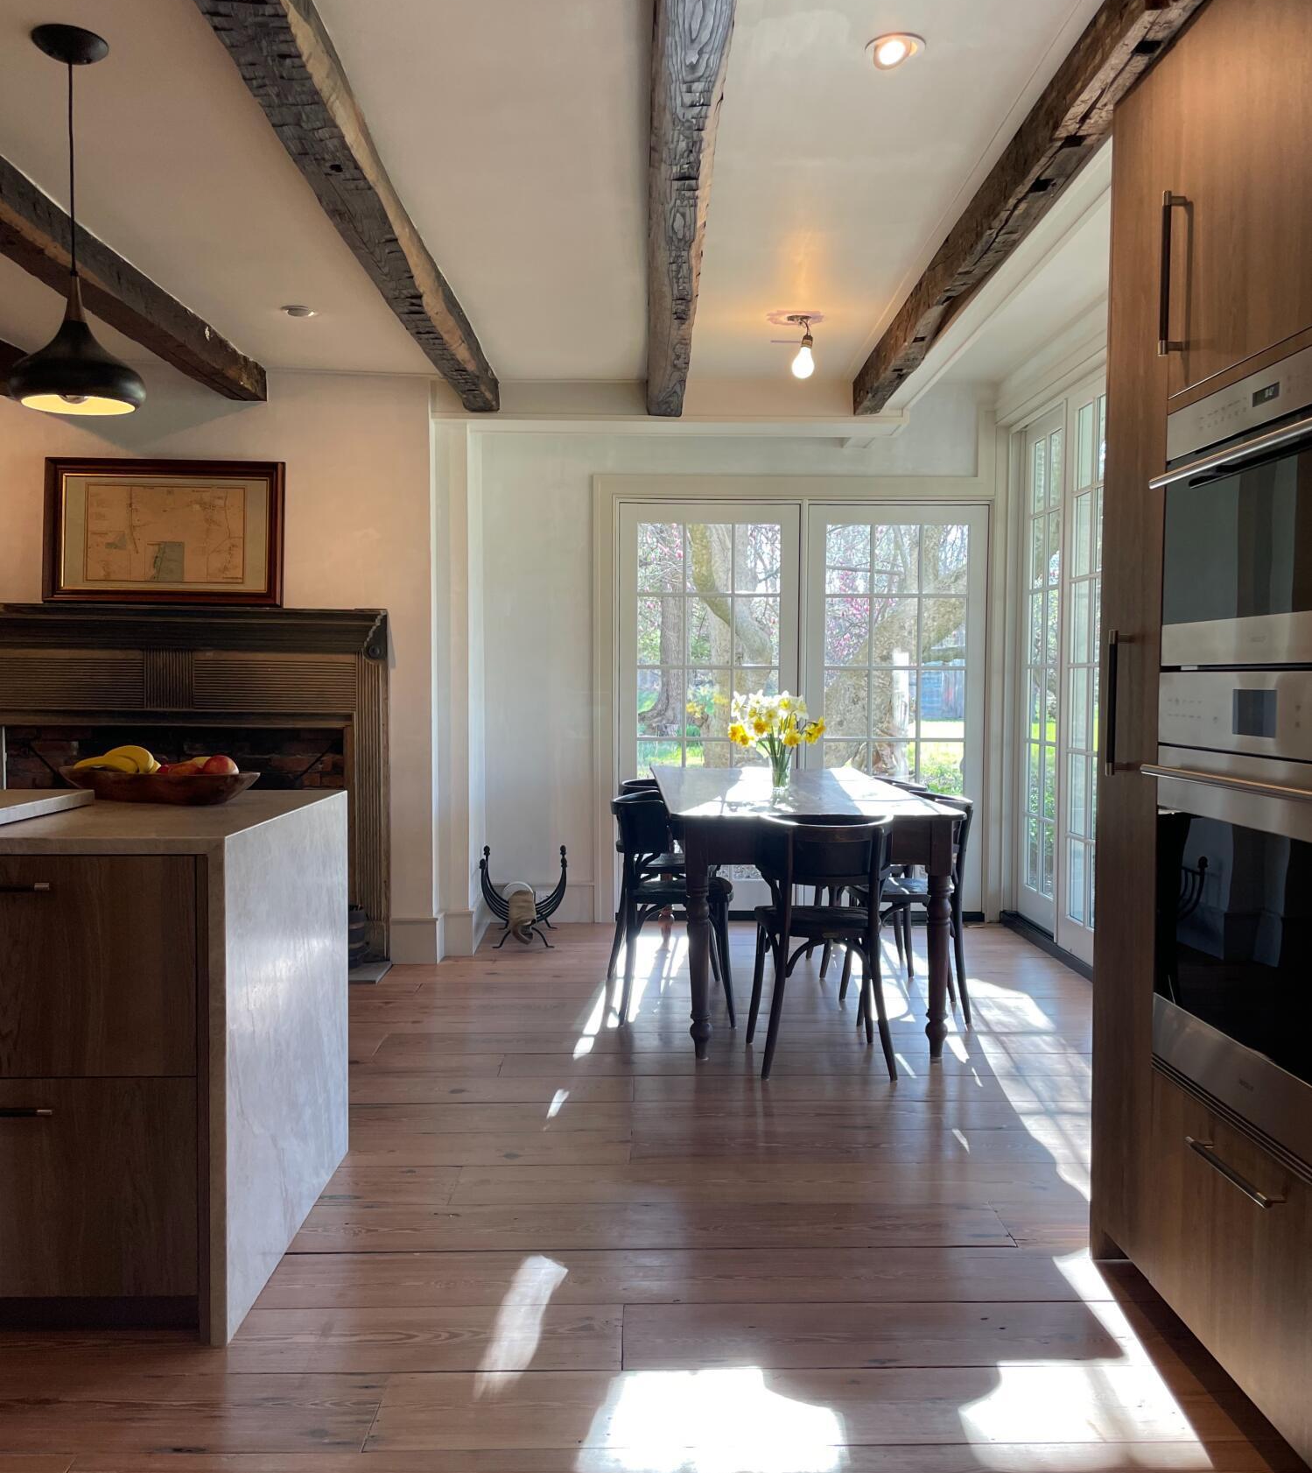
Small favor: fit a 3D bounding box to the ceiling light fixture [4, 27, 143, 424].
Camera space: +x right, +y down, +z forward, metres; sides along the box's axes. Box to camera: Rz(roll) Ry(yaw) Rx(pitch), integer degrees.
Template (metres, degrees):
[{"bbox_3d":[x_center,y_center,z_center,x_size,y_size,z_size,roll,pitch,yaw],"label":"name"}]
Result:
[{"bbox_3d":[-1.185,-1.044,2.684,0.286,0.732,0.286,0,2,-1],"label":"ceiling light fixture"}]

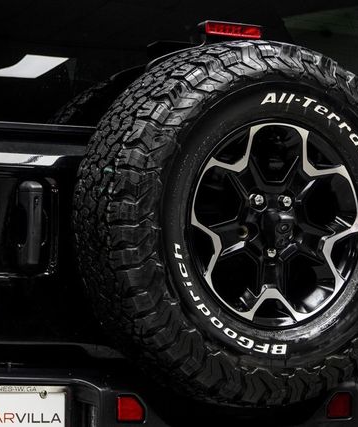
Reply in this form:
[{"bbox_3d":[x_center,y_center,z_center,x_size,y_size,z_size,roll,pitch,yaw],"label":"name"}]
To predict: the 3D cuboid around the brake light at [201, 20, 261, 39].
[{"bbox_3d":[0.115,-0.428,4.365,0.157,0.036,0.040,3,-2,-30],"label":"brake light"}]

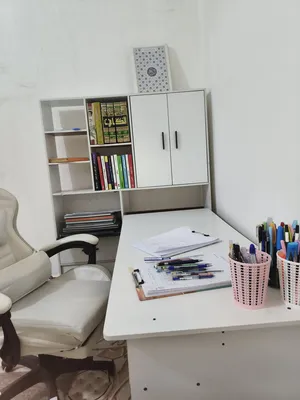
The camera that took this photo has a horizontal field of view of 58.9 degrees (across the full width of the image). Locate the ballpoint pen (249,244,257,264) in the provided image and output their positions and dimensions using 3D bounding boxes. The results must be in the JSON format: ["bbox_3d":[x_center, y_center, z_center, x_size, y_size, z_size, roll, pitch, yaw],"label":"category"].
[{"bbox_3d":[0.263,0.182,0.677,0.013,0.143,0.013,-4,9,-2],"label":"ballpoint pen"}]

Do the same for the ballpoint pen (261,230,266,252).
[{"bbox_3d":[0.330,0.158,0.766,0.011,0.145,0.011,-4,9,-2],"label":"ballpoint pen"}]

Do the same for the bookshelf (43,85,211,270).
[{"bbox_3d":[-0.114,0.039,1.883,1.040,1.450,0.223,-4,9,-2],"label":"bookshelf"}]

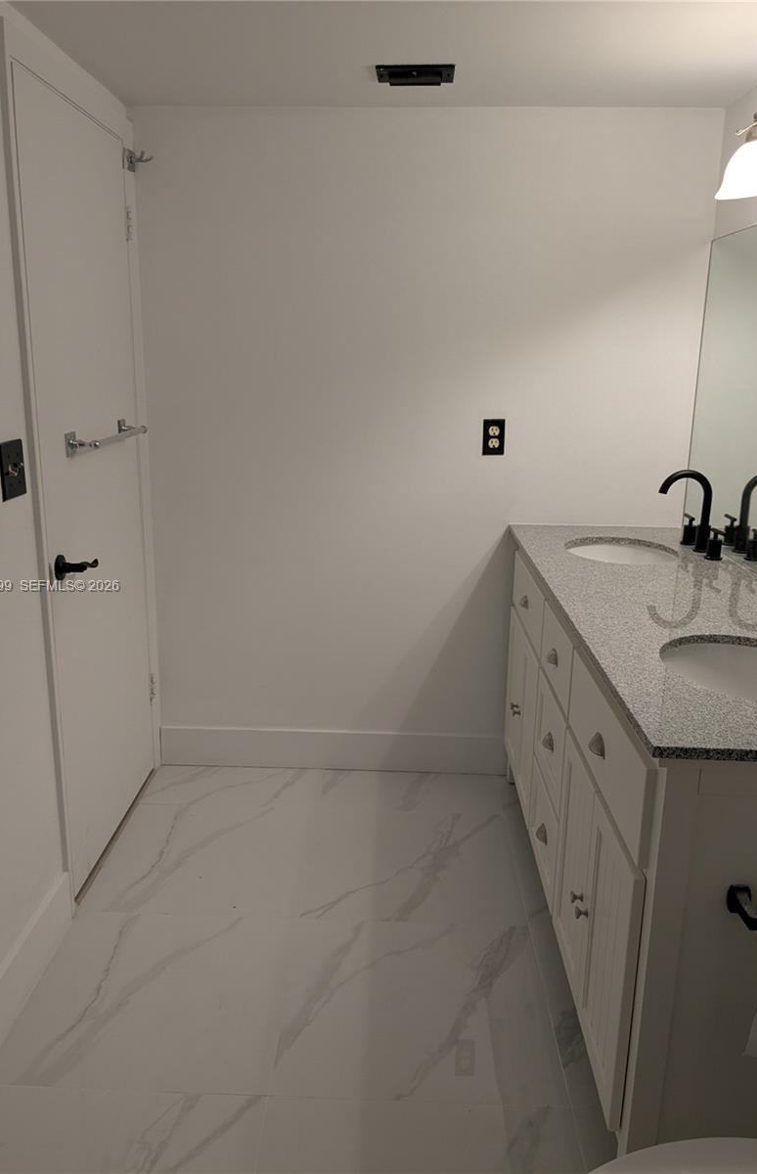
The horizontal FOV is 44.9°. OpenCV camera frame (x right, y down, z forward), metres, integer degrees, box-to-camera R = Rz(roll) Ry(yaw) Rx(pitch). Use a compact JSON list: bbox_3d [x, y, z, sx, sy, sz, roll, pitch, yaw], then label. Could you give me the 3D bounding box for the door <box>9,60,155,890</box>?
[{"bbox_3d":[-0.809,-0.245,2.608,0.040,2.036,0.804,1,14,1],"label":"door"}]

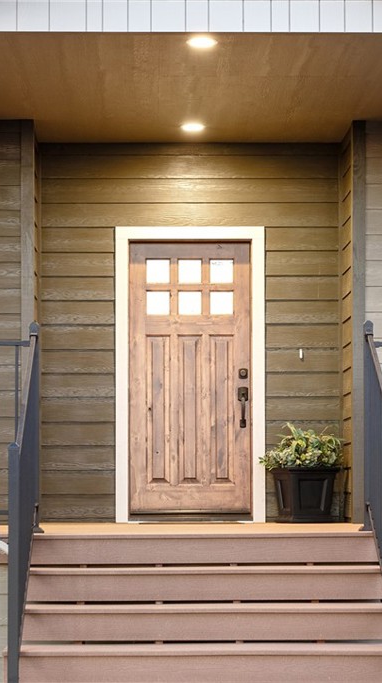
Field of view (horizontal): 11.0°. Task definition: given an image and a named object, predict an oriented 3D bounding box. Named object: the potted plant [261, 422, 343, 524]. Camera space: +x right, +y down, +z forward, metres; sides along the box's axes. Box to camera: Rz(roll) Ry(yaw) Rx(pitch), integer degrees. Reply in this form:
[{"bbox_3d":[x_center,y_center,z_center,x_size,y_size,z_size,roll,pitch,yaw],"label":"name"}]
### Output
[{"bbox_3d":[0.788,0.934,14.200,0.550,0.700,0.490,0,-2,-11],"label":"potted plant"}]

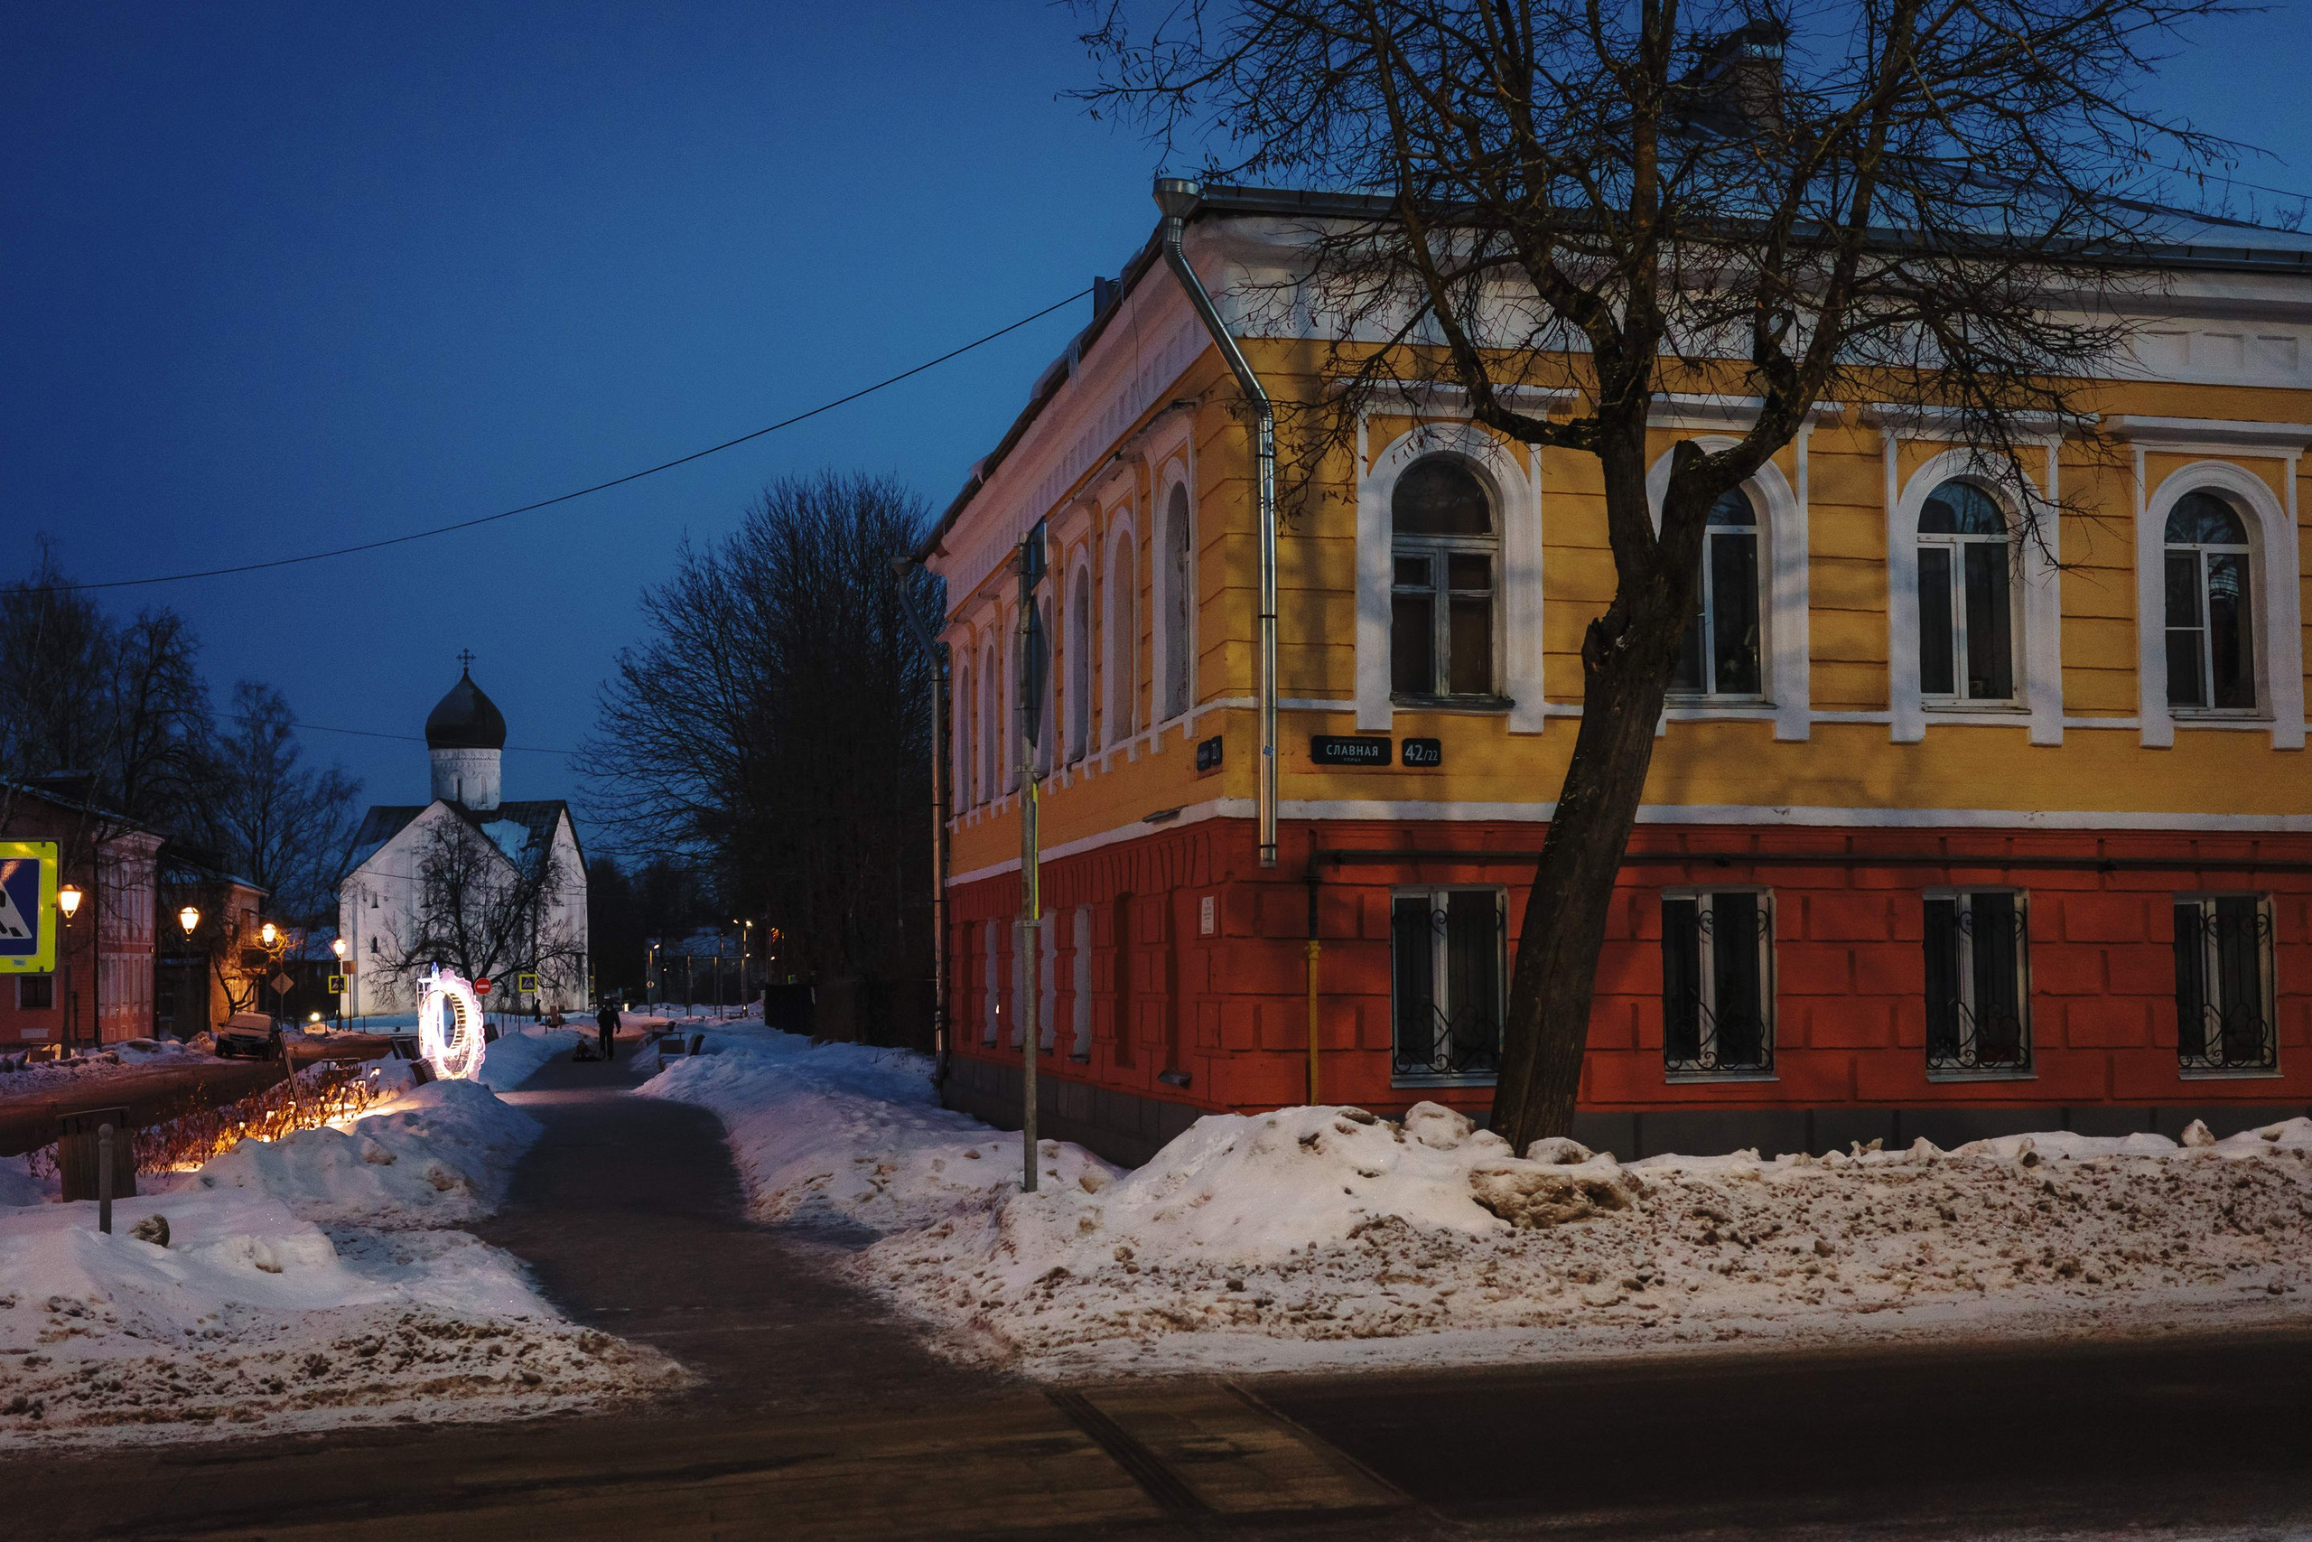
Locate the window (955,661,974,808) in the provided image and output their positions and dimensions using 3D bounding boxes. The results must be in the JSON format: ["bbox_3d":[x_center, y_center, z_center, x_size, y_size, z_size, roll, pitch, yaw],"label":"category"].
[{"bbox_3d":[-3.106,-0.544,41.477,0.200,2.400,1.200,1,-5,-12],"label":"window"}]

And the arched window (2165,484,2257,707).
[{"bbox_3d":[10.426,-1.694,25.476,1.080,2.280,0.220,1,-5,-11],"label":"arched window"}]

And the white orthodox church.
[{"bbox_3d":[-43.230,3.918,162.942,12.000,23.009,13.400,0,-5,2],"label":"white orthodox church"}]

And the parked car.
[{"bbox_3d":[-27.766,8.119,78.500,1.700,1.450,4.150,1,-5,-12],"label":"parked car"}]

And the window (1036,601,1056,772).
[{"bbox_3d":[-1.290,-1.114,33.284,0.240,2.340,1.100,1,-5,-12],"label":"window"}]

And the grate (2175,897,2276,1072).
[{"bbox_3d":[10.441,2.076,25.072,1.080,1.700,0.100,1,-5,-11],"label":"grate"}]

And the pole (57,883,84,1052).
[{"bbox_3d":[-28.322,5.226,67.000,0.500,4.500,0.500,1,-5,-12],"label":"pole"}]

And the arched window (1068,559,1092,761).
[{"bbox_3d":[-0.934,-1.338,31.619,0.200,2.400,1.200,1,-5,-12],"label":"arched window"}]

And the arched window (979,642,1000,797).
[{"bbox_3d":[-2.507,-0.733,38.756,0.200,2.400,1.200,1,-5,-12],"label":"arched window"}]

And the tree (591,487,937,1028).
[{"bbox_3d":[-12.292,-0.281,80.000,11.500,18.100,11.500,1,-5,-12],"label":"tree"}]

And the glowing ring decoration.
[{"bbox_3d":[-13.301,4.890,48.500,0.420,2.350,2.250,-1,-5,8],"label":"glowing ring decoration"}]

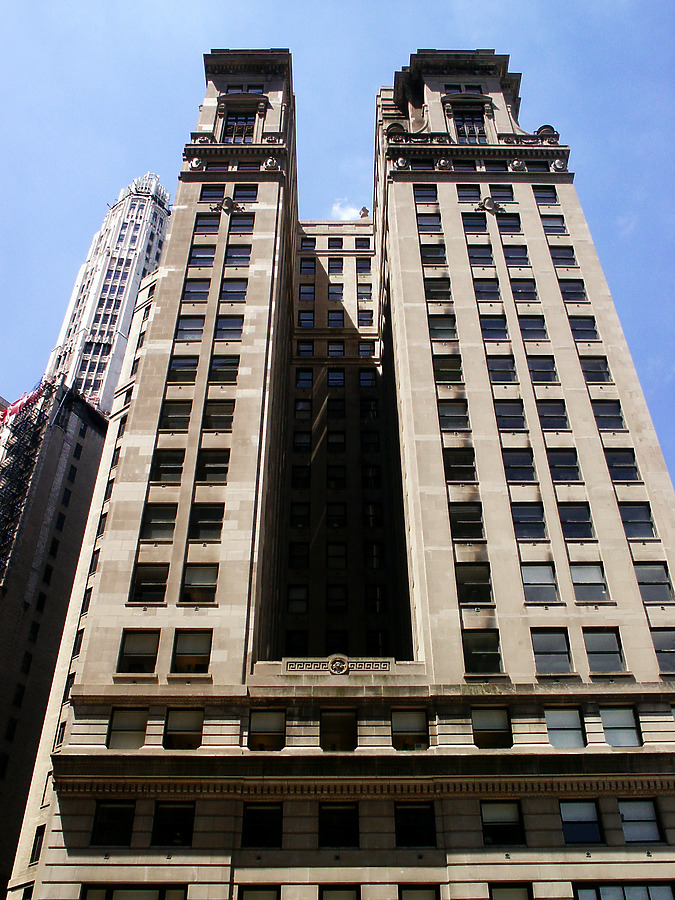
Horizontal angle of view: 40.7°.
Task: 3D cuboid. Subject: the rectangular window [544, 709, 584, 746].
[{"bbox_3d":[8.826,10.817,35.174,1.428,1.751,0.250,0,-42,0],"label":"rectangular window"}]

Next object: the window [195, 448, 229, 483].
[{"bbox_3d":[-6.207,0.832,45.128,1.654,2.139,0.200,0,-42,0],"label":"window"}]

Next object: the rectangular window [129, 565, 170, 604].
[{"bbox_3d":[-8.690,6.171,42.063,1.580,2.200,0.250,0,-42,0],"label":"rectangular window"}]

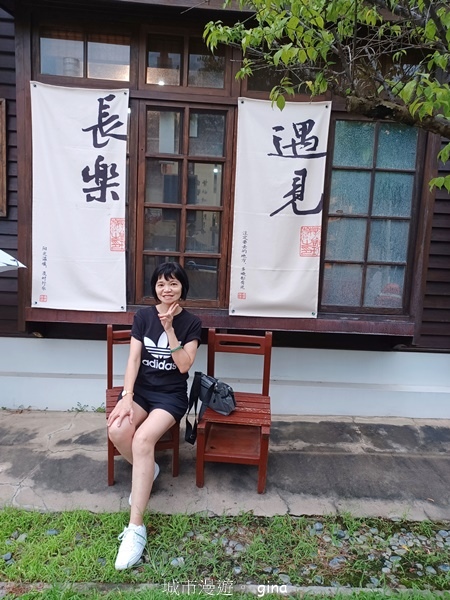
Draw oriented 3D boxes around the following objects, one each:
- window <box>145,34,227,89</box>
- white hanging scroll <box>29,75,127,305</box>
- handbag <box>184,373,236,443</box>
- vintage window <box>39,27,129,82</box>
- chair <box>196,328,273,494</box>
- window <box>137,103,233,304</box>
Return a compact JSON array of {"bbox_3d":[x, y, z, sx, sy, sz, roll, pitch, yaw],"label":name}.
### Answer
[{"bbox_3d":[-0.314,-1.900,3.459,0.635,0.378,0.060,2,6,-2],"label":"window"},{"bbox_3d":[-1.172,-0.800,3.476,0.748,1.752,0.030,2,6,-2],"label":"white hanging scroll"},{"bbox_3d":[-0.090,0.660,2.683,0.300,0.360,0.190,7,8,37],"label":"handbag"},{"bbox_3d":[-1.108,-1.938,3.427,0.699,0.323,0.060,2,6,-2],"label":"vintage window"},{"bbox_3d":[0.074,0.663,2.730,0.407,0.875,0.460,3,9,5],"label":"chair"},{"bbox_3d":[-0.340,-0.771,3.579,0.730,1.592,0.060,2,6,-2],"label":"window"}]

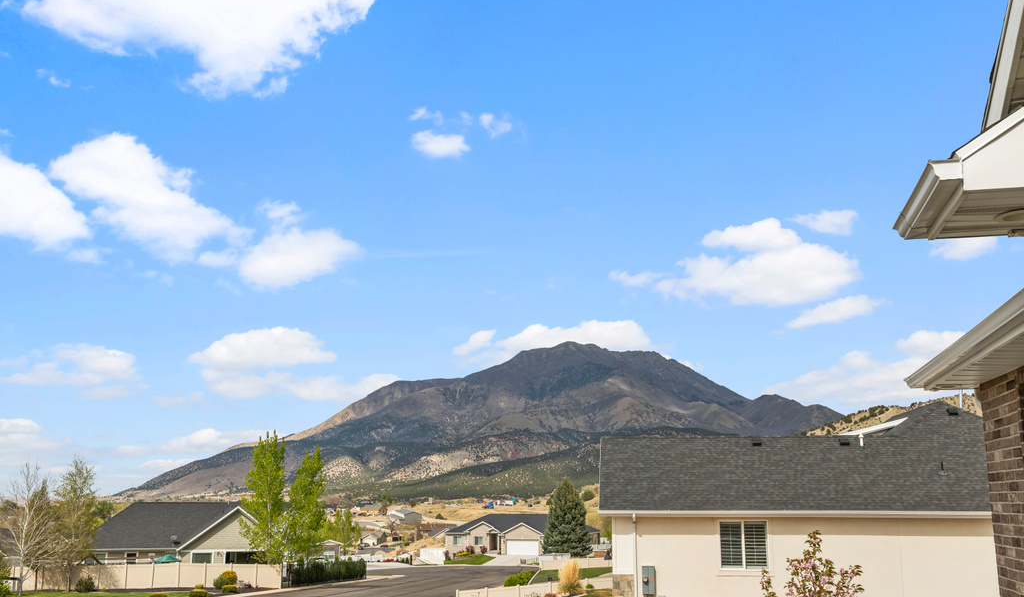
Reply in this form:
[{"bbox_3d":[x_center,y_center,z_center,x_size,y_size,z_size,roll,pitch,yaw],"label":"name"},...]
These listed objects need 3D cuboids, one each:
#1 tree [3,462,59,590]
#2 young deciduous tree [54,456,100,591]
[{"bbox_3d":[-33.324,15.838,68.904,3.680,9.010,3.680,0,-12,0],"label":"tree"},{"bbox_3d":[-31.319,16.169,71.764,3.180,9.600,3.180,0,-12,0],"label":"young deciduous tree"}]

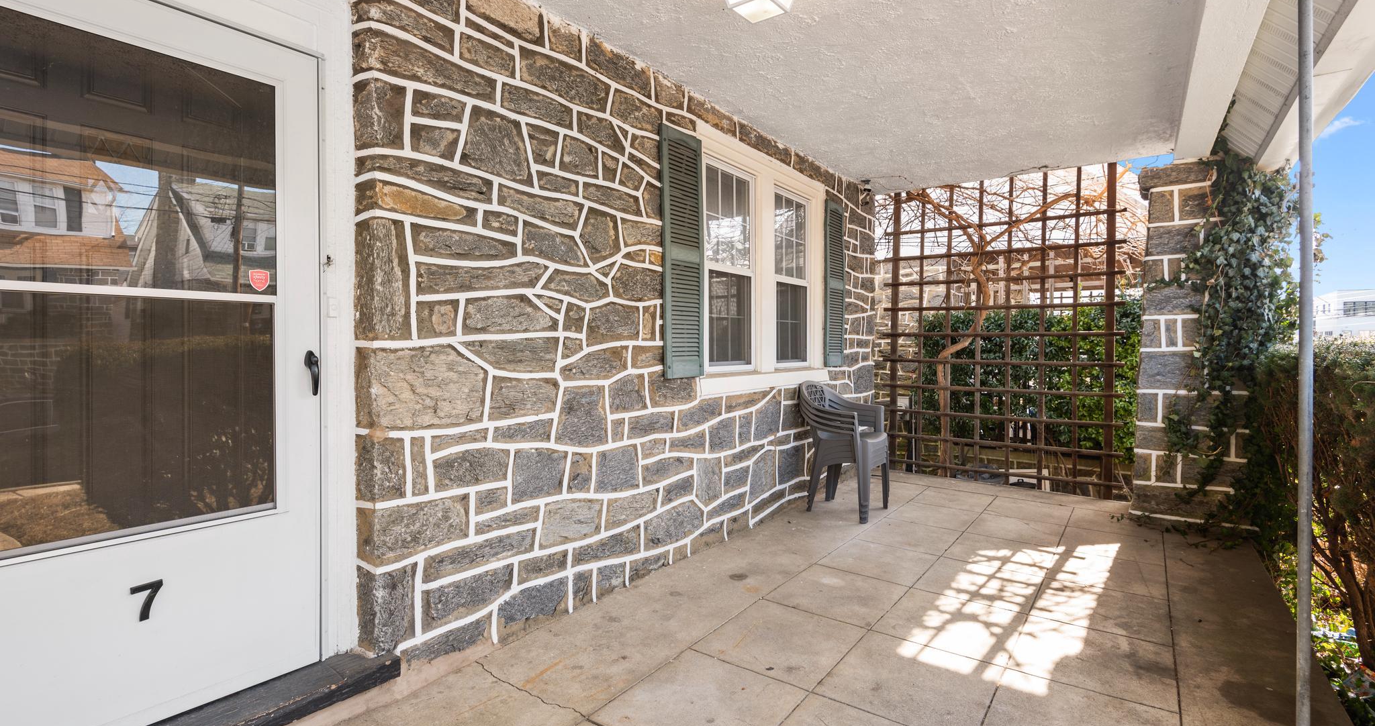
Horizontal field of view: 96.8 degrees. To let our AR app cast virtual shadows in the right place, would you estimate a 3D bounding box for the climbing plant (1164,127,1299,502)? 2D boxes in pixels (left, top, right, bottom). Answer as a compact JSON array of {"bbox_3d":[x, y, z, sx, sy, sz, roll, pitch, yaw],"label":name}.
[{"bbox_3d":[3.760,-0.315,4.274,0.700,2.460,0.550,0,1,37],"label":"climbing plant"}]

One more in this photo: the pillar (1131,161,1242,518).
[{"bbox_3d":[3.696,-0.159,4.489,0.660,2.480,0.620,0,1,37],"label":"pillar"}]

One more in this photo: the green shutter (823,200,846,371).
[{"bbox_3d":[1.313,-0.683,5.337,0.040,1.430,0.390,0,1,37],"label":"green shutter"}]

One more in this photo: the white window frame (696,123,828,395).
[{"bbox_3d":[0.624,-0.655,4.480,0.140,1.660,1.890,0,1,37],"label":"white window frame"}]

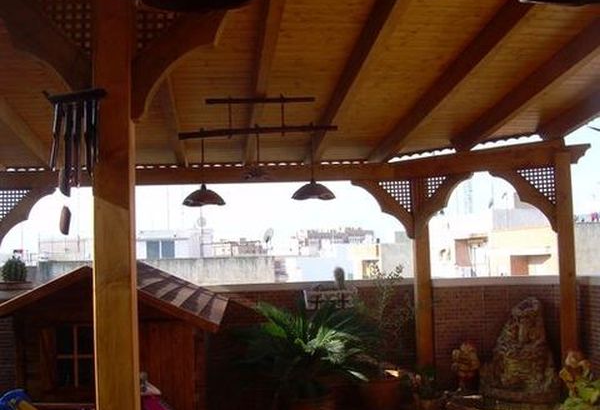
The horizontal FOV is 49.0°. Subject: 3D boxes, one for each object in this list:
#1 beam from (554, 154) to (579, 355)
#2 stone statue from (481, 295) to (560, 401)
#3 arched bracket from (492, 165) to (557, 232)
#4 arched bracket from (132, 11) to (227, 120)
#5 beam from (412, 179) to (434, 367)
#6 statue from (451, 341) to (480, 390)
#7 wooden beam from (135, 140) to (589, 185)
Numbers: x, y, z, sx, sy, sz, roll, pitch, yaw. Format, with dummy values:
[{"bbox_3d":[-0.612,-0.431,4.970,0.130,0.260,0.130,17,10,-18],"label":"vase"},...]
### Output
[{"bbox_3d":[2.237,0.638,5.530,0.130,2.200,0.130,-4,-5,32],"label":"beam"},{"bbox_3d":[2.025,1.327,6.050,0.680,0.930,0.480,-3,-4,20],"label":"stone statue"},{"bbox_3d":[1.944,-0.048,5.730,0.560,0.560,0.065,-4,-5,32],"label":"arched bracket"},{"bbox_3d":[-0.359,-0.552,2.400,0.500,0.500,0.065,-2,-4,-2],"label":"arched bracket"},{"bbox_3d":[1.158,0.797,6.200,0.130,2.120,0.130,-2,-4,0],"label":"beam"},{"bbox_3d":[1.570,1.532,6.250,0.270,0.440,0.240,-2,-4,8],"label":"statue"},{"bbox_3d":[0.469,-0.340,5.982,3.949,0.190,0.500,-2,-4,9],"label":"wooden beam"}]

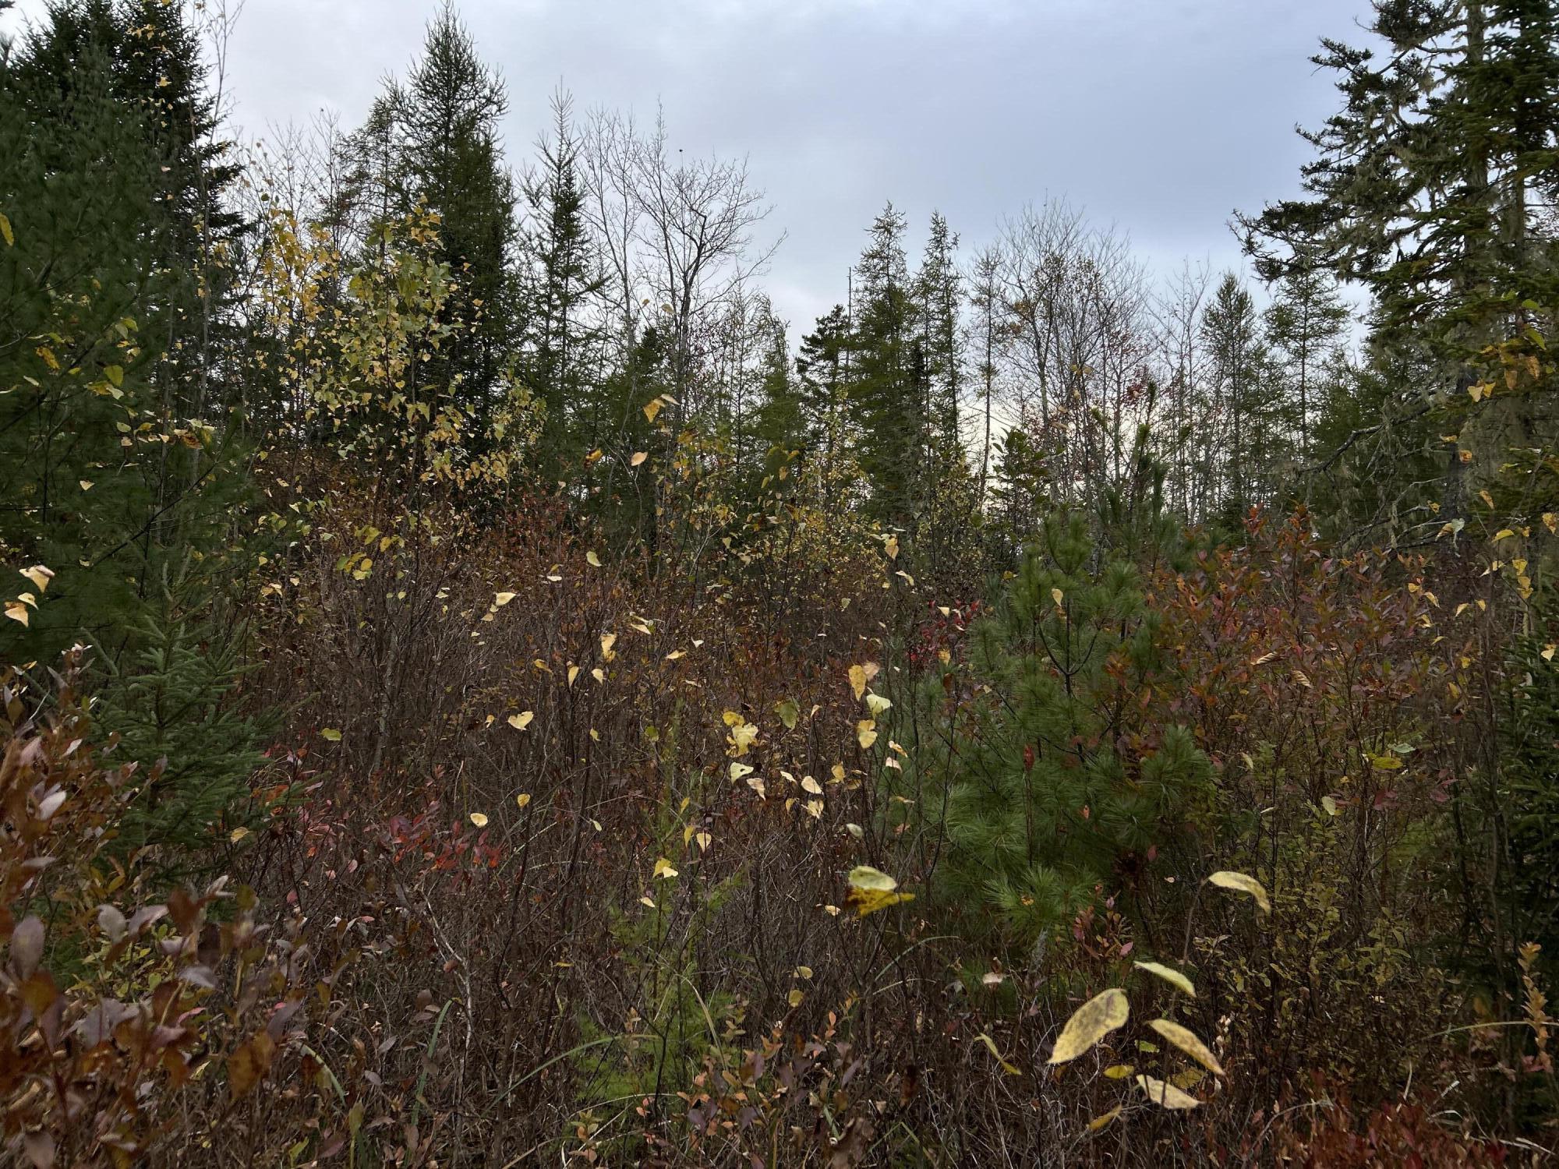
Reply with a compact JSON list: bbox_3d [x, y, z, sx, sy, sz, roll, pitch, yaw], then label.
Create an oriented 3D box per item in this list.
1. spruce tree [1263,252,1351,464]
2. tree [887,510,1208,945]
[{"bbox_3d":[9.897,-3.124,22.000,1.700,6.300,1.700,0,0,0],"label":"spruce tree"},{"bbox_3d":[0.780,0.525,3.400,0.950,1.480,0.950,0,0,0],"label":"tree"}]

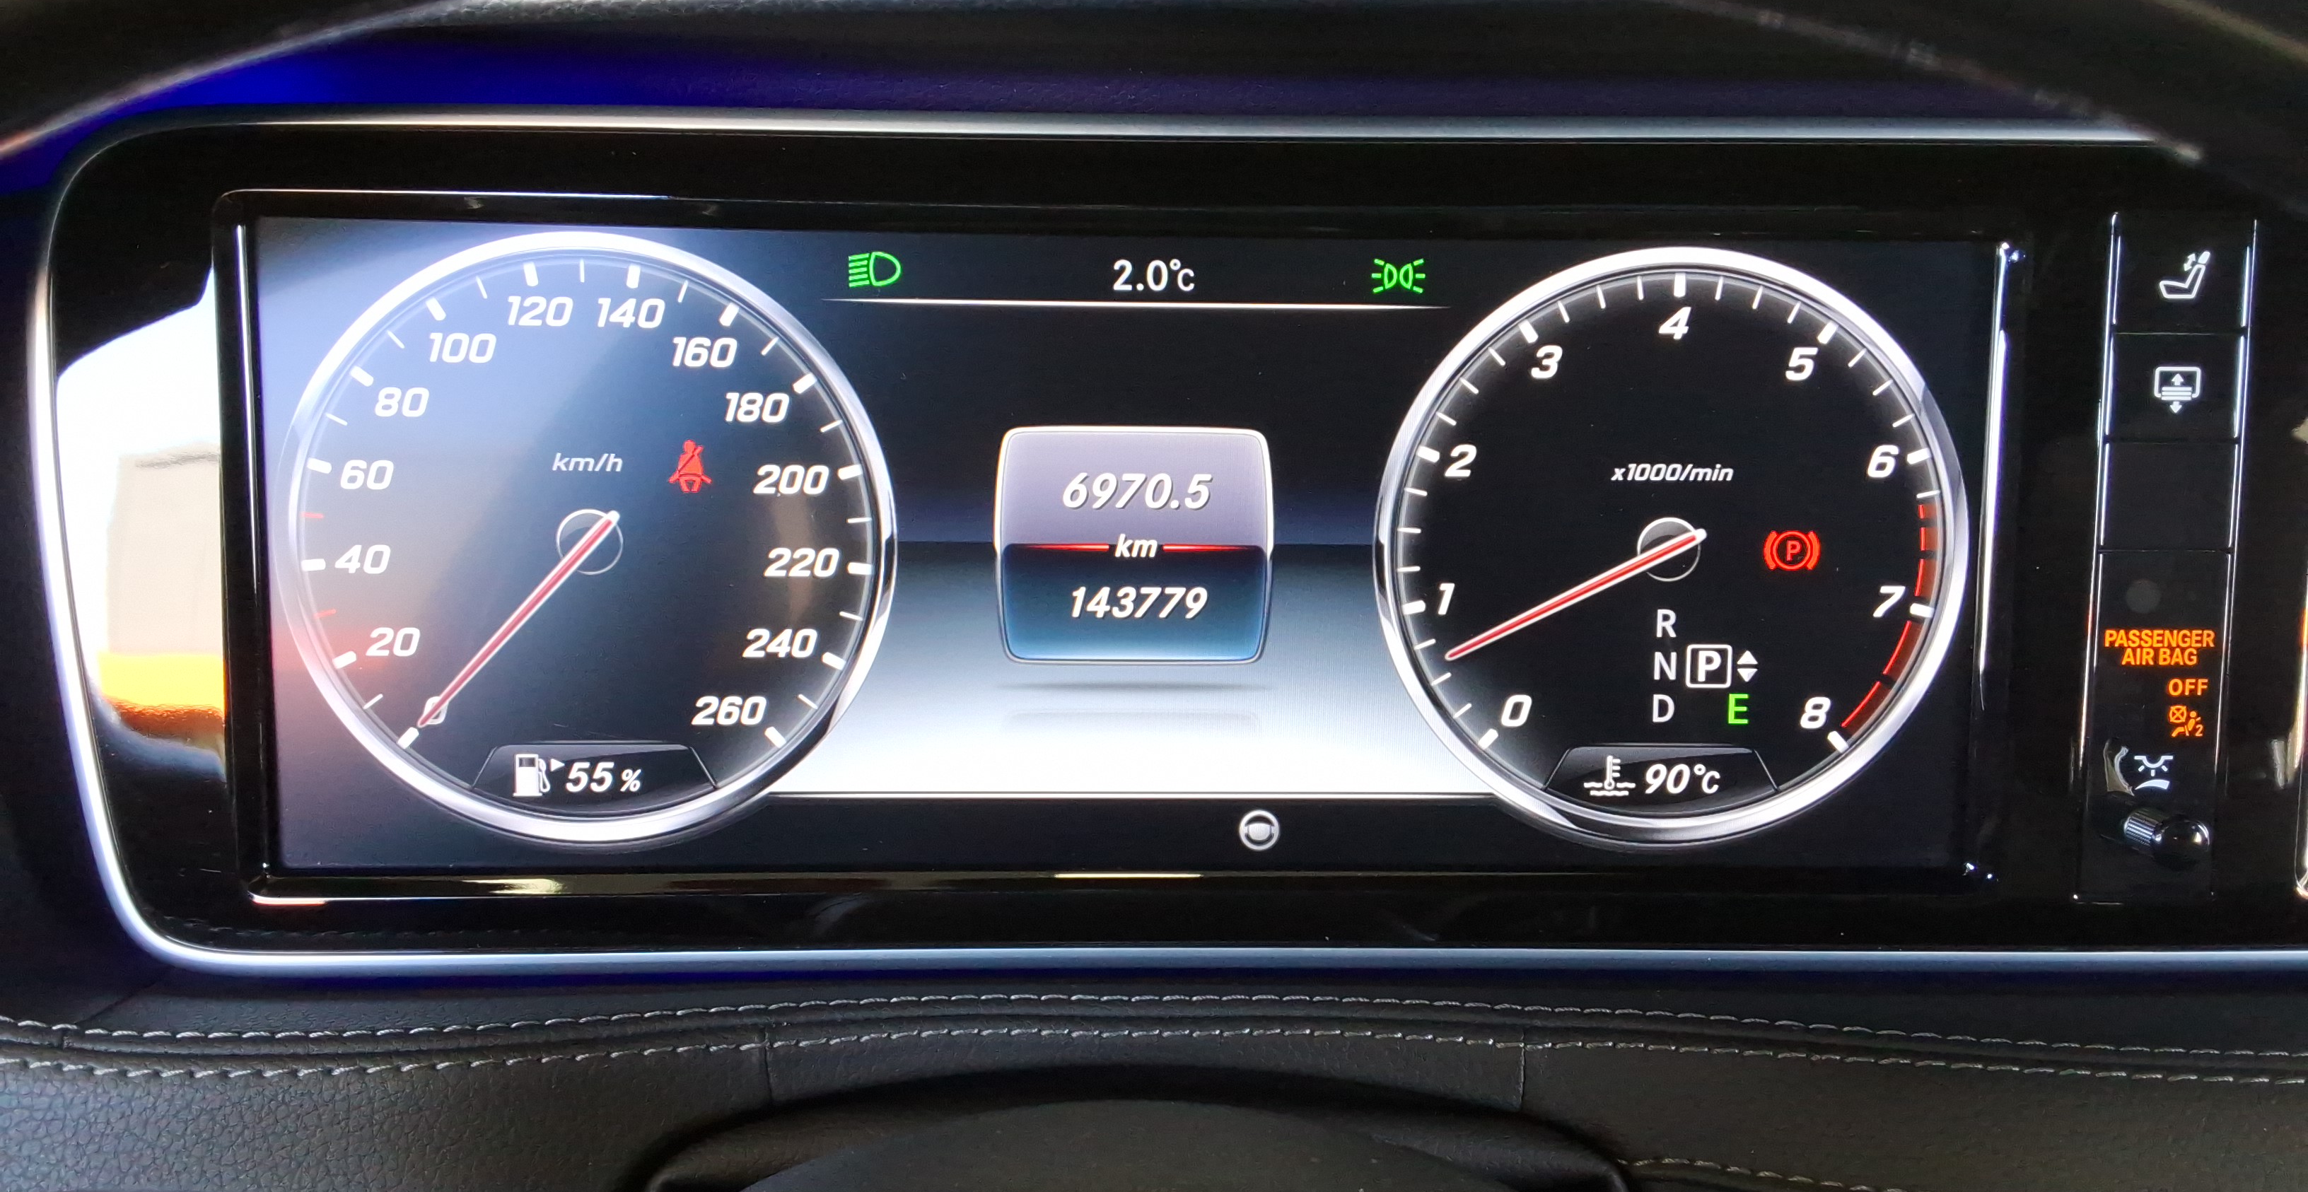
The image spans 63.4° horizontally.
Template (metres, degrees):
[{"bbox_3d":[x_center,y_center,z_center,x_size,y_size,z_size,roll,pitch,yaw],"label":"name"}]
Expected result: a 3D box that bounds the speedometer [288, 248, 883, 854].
[{"bbox_3d":[-0.096,-0.009,0.322,0.105,0.105,0.010,0,5,-2],"label":"speedometer"}]

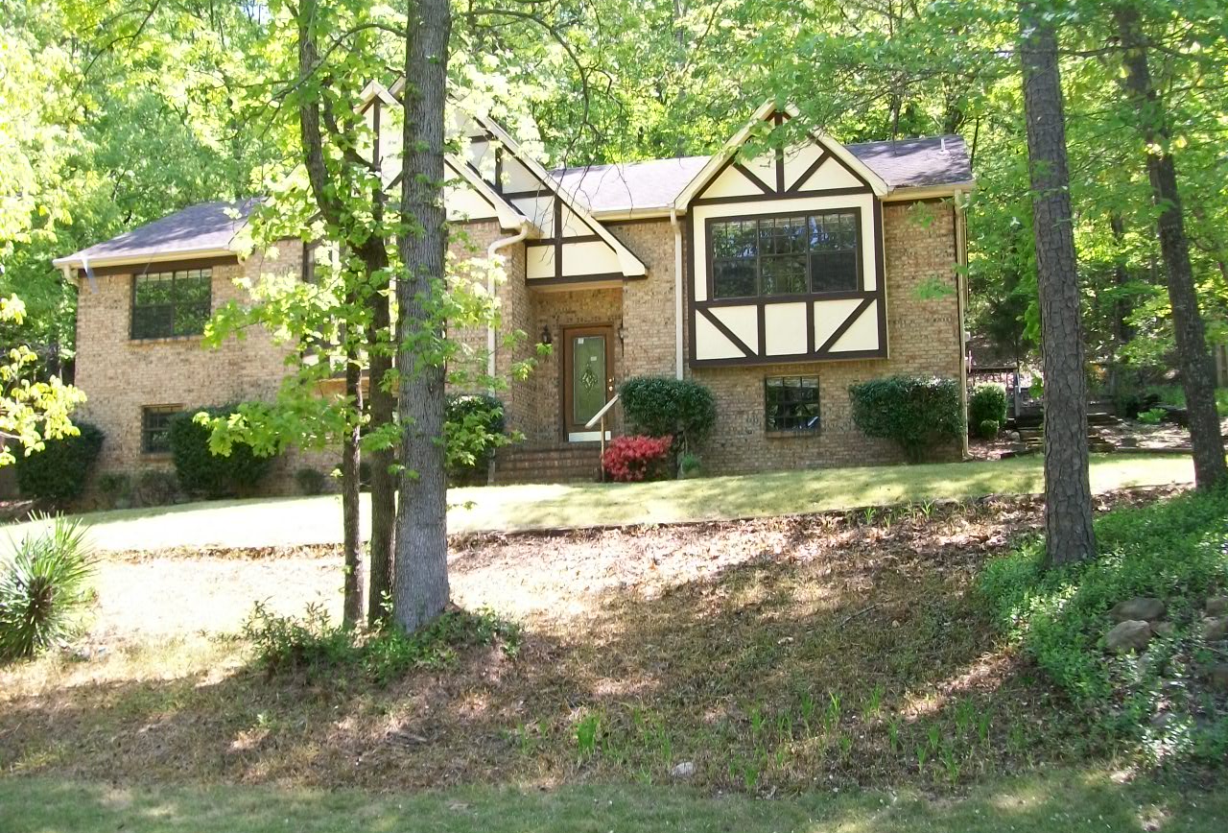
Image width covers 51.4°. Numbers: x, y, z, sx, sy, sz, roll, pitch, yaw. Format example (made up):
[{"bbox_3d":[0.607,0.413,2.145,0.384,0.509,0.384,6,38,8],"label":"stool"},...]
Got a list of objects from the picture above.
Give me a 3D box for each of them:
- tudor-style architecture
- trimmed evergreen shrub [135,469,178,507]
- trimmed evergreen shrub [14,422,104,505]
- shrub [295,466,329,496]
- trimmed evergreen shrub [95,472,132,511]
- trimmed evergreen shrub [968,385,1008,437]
[{"bbox_3d":[-1.594,-2.253,26.806,17.530,8.150,9.800,-2,-7,14],"label":"tudor-style architecture"},{"bbox_3d":[-8.532,1.334,23.835,0.824,0.716,0.741,-2,-7,14],"label":"trimmed evergreen shrub"},{"bbox_3d":[-10.669,0.913,24.550,1.734,1.586,1.647,-2,-7,14],"label":"trimmed evergreen shrub"},{"bbox_3d":[-5.275,1.132,22.326,0.570,0.503,0.542,-2,-7,14],"label":"shrub"},{"bbox_3d":[-9.425,1.419,24.060,0.723,0.723,0.687,-2,-7,14],"label":"trimmed evergreen shrub"},{"bbox_3d":[6.890,-0.097,23.489,0.706,0.988,0.706,-2,-7,14],"label":"trimmed evergreen shrub"}]

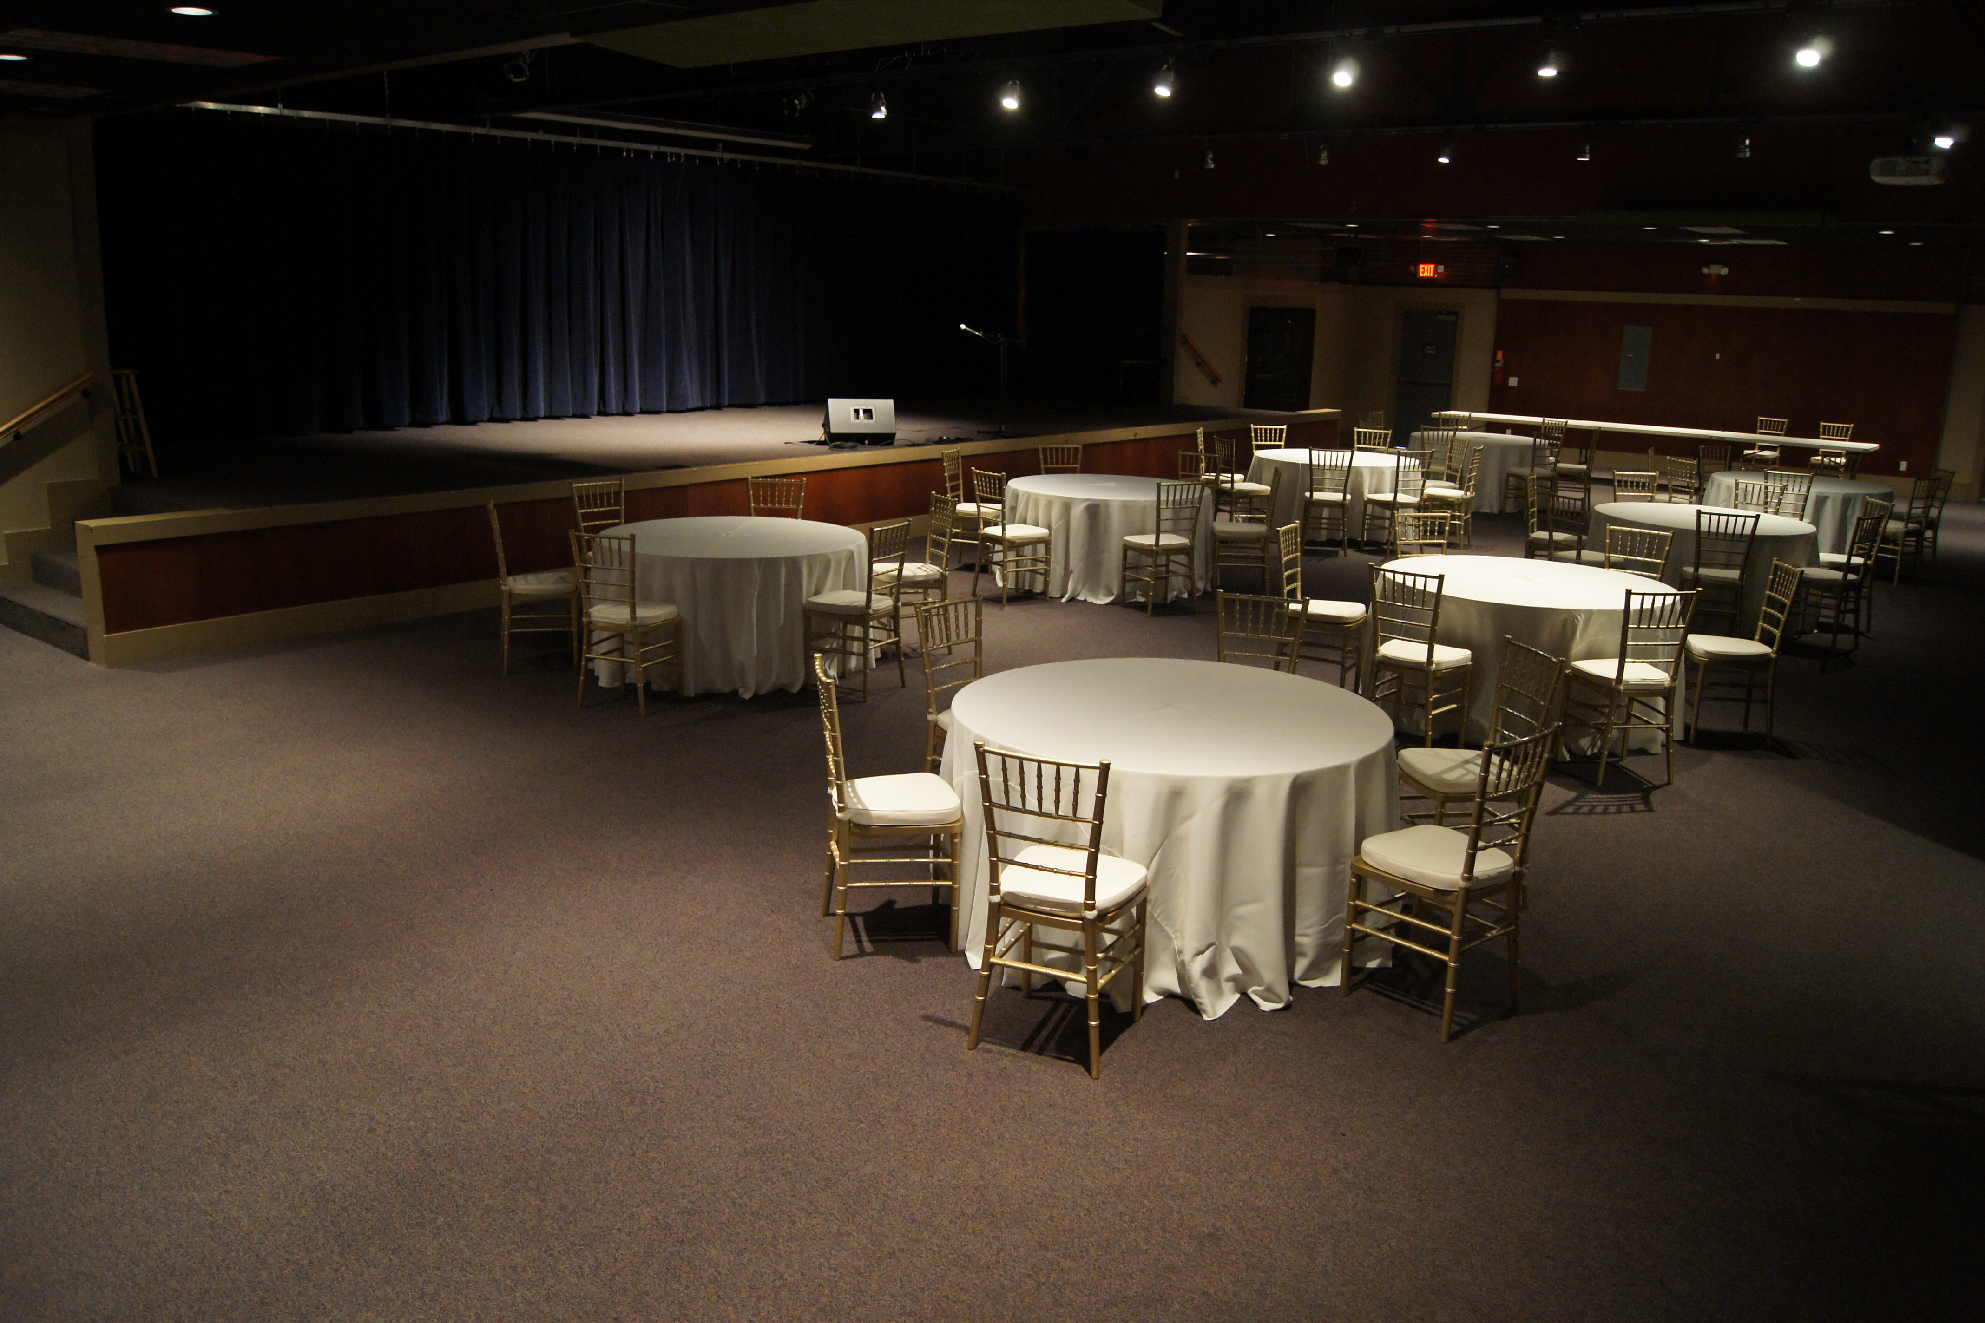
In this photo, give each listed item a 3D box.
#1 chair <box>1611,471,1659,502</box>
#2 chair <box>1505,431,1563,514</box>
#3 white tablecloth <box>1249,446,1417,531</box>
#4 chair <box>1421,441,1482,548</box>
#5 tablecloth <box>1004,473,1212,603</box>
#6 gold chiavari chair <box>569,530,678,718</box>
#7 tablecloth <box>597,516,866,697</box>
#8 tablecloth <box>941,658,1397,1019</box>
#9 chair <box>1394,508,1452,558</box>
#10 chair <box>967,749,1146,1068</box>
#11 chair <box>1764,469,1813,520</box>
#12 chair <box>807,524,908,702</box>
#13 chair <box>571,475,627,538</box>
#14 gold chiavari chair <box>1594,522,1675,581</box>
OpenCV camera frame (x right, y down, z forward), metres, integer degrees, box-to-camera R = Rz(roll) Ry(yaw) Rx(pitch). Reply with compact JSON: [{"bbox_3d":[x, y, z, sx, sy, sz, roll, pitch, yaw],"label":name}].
[{"bbox_3d":[5.088,-0.989,11.665,0.400,0.931,0.440,1,14,-5],"label":"chair"},{"bbox_3d":[5.724,-1.983,15.754,0.405,0.935,0.450,-3,15,-19],"label":"chair"},{"bbox_3d":[3.237,-1.564,14.174,1.570,0.748,1.570,2,14,0],"label":"white tablecloth"},{"bbox_3d":[4.257,-1.534,13.795,0.440,0.931,0.400,9,15,28],"label":"chair"},{"bbox_3d":[0.884,-0.967,11.423,1.570,0.748,1.570,2,14,0],"label":"tablecloth"},{"bbox_3d":[-1.874,-0.232,7.671,0.400,0.931,0.440,7,14,19],"label":"gold chiavari chair"},{"bbox_3d":[-1.493,-0.355,8.635,1.610,0.765,1.610,-1,14,-10],"label":"tablecloth"},{"bbox_3d":[0.603,0.534,5.190,1.560,0.768,1.560,2,14,0],"label":"tablecloth"},{"bbox_3d":[2.638,-0.397,8.900,0.405,0.935,0.450,-1,14,-12],"label":"chair"},{"bbox_3d":[0.206,0.663,4.315,0.410,0.930,0.435,8,15,23],"label":"chair"},{"bbox_3d":[6.622,-1.125,12.419,0.400,0.931,0.440,12,17,36],"label":"chair"},{"bbox_3d":[-0.732,-0.304,8.107,0.450,0.935,0.405,9,16,28],"label":"chair"},{"bbox_3d":[-2.303,-0.624,9.226,0.440,0.931,0.400,14,18,40],"label":"chair"},{"bbox_3d":[3.644,-0.288,8.647,0.410,0.930,0.435,12,17,37],"label":"gold chiavari chair"}]

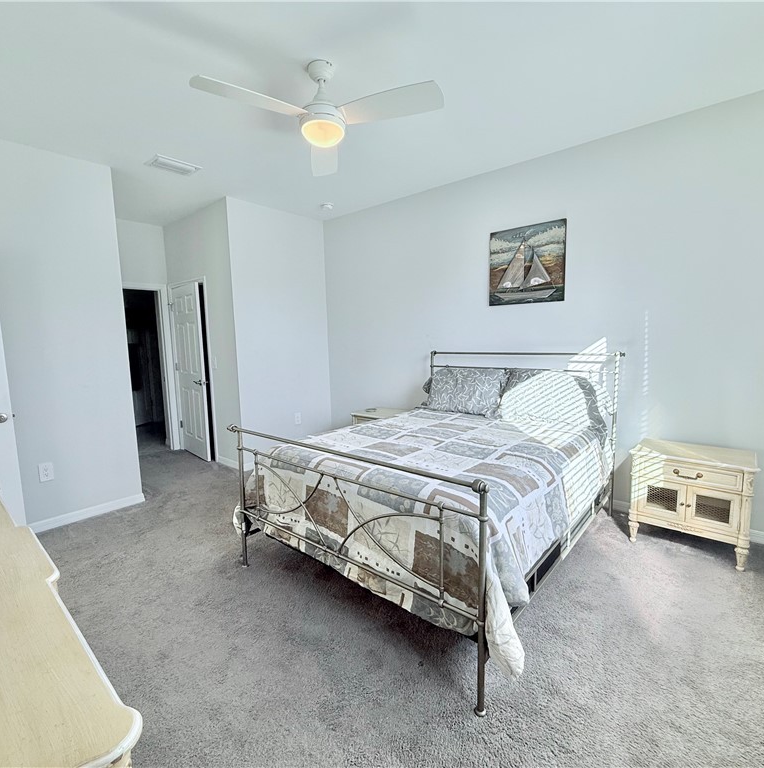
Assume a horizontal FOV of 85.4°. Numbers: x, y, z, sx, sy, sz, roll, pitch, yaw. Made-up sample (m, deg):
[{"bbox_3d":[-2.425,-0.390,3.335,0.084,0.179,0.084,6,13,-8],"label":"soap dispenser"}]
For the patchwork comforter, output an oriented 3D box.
[{"bbox_3d":[0.395,0.612,2.769,1.848,0.518,1.988,4,9,40],"label":"patchwork comforter"}]

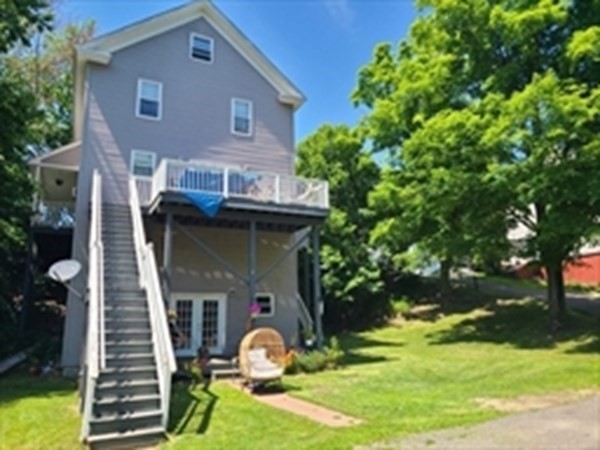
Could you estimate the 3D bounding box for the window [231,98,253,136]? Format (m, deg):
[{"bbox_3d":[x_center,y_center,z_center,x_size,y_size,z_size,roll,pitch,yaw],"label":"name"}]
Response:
[{"bbox_3d":[-2.230,-4.141,17.392,0.830,1.466,0.120,5,-14,-27],"label":"window"}]

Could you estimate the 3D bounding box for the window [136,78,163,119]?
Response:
[{"bbox_3d":[-5.266,-4.392,15.818,0.817,1.454,0.120,5,-14,-27],"label":"window"}]

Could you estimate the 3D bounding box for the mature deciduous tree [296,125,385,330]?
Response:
[{"bbox_3d":[1.794,0.163,21.000,5.400,9.300,5.400,-1,-12,0],"label":"mature deciduous tree"}]

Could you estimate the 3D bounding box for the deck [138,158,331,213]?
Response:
[{"bbox_3d":[-2.244,-0.724,14.845,5.600,1.320,3.000,5,-14,-27],"label":"deck"}]

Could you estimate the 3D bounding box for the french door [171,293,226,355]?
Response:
[{"bbox_3d":[-3.374,3.323,15.029,1.830,2.026,0.140,5,-14,-27],"label":"french door"}]

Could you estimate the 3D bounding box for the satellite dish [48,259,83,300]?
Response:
[{"bbox_3d":[-6.826,1.565,13.063,0.860,0.980,0.700,-7,-14,25],"label":"satellite dish"}]

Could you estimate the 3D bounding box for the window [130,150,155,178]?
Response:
[{"bbox_3d":[-5.300,-2.035,15.248,0.778,0.923,0.120,5,-14,-27],"label":"window"}]

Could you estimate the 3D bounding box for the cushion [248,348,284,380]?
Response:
[{"bbox_3d":[-0.831,3.288,10.700,0.720,0.720,0.600,4,-14,-25],"label":"cushion"}]

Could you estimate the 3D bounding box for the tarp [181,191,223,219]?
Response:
[{"bbox_3d":[-2.757,-0.516,12.840,1.310,0.630,0.220,5,-14,-27],"label":"tarp"}]

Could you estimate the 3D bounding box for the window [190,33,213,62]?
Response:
[{"bbox_3d":[-3.728,-6.716,17.189,0.904,1.095,0.120,5,-14,-27],"label":"window"}]

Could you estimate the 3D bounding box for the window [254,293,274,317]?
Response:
[{"bbox_3d":[-1.270,2.904,16.258,0.760,0.803,0.120,5,-14,-27],"label":"window"}]

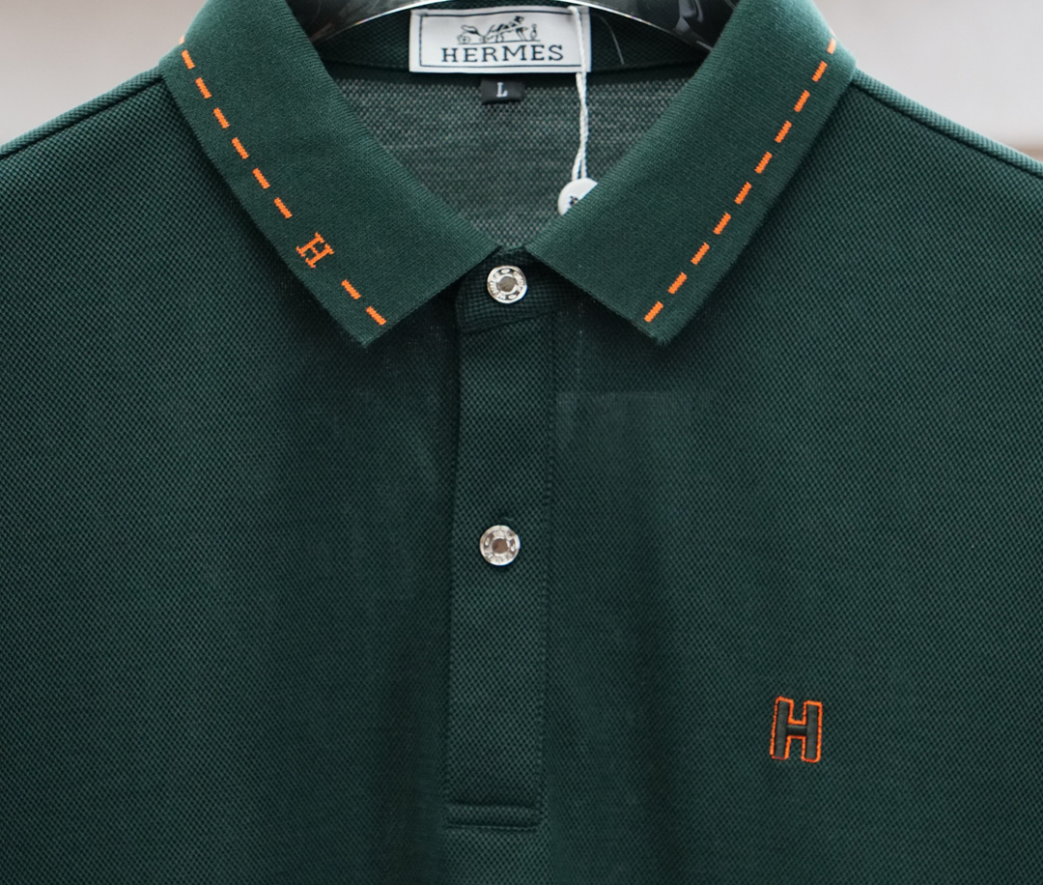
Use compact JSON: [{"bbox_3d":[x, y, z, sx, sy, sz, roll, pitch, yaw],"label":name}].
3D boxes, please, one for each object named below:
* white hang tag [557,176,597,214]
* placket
[{"bbox_3d":[0.019,-0.075,0.905,0.015,0.015,0.003,1,3,0],"label":"white hang tag"},{"bbox_3d":[-0.007,0.029,0.872,0.031,0.172,0.014,1,-2,0],"label":"placket"}]

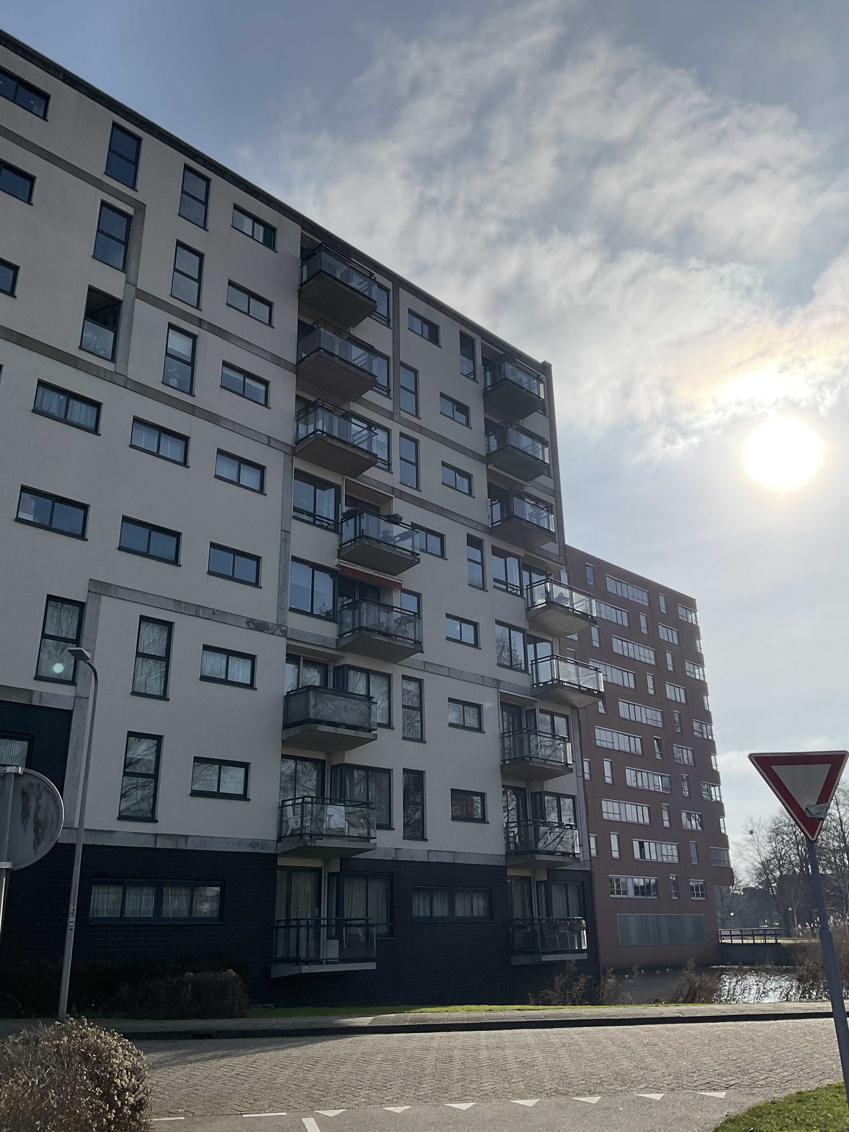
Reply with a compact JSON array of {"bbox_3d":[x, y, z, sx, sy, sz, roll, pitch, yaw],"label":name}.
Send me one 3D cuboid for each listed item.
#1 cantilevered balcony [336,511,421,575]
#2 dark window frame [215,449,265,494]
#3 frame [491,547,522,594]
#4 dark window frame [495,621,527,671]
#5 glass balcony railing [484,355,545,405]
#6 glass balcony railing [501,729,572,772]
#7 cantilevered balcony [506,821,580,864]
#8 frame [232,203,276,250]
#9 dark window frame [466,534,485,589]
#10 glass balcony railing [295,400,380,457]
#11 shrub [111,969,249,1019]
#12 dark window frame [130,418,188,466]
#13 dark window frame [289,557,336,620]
[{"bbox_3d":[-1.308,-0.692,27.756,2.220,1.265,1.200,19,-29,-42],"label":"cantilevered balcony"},{"bbox_3d":[-4.934,-2.513,25.430,0.130,0.870,1.600,-21,-29,41],"label":"dark window frame"},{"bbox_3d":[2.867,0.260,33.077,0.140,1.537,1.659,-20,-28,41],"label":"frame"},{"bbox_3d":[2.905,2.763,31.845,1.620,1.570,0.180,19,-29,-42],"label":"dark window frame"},{"bbox_3d":[3.306,-6.700,35.121,2.150,1.050,1.140,19,-29,-42],"label":"glass balcony railing"},{"bbox_3d":[3.563,5.817,29.924,2.223,0.877,1.077,19,-29,-41],"label":"glass balcony railing"},{"bbox_3d":[3.654,8.590,29.200,1.072,1.238,2.272,-21,-29,41],"label":"cantilevered balcony"},{"bbox_3d":[-5.013,-9.956,28.003,1.562,0.835,0.130,19,-29,-41],"label":"frame"},{"bbox_3d":[1.666,-0.108,31.478,0.120,1.828,0.830,-20,-28,41],"label":"dark window frame"},{"bbox_3d":[-2.520,-3.785,27.474,1.050,1.030,2.230,-20,-28,41],"label":"glass balcony railing"},{"bbox_3d":[-4.141,7.285,16.180,2.050,0.720,1.200,-1,-21,0],"label":"shrub"},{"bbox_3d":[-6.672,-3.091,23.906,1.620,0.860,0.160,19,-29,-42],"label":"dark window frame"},{"bbox_3d":[-3.045,0.668,25.827,1.571,1.552,0.130,19,-29,-41],"label":"dark window frame"}]

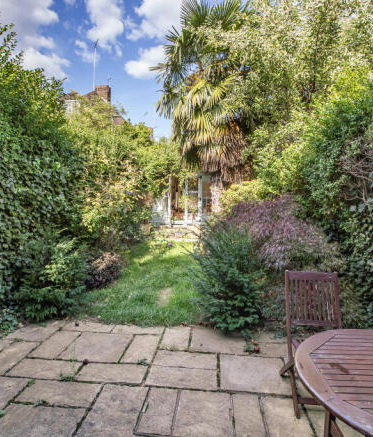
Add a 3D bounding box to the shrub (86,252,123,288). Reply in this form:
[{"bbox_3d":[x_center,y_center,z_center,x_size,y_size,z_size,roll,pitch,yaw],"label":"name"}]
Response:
[{"bbox_3d":[-1.503,0.909,5.273,0.640,0.590,0.640,1,3,6],"label":"shrub"}]

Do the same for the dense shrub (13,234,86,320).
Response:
[{"bbox_3d":[-1.860,0.740,4.000,0.930,1.060,0.930,1,3,6],"label":"dense shrub"}]

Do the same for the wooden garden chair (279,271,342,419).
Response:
[{"bbox_3d":[1.016,0.919,2.217,0.450,0.915,0.533,1,3,9],"label":"wooden garden chair"}]

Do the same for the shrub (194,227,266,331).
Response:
[{"bbox_3d":[0.542,0.686,3.696,0.929,1.223,0.929,1,3,6],"label":"shrub"}]

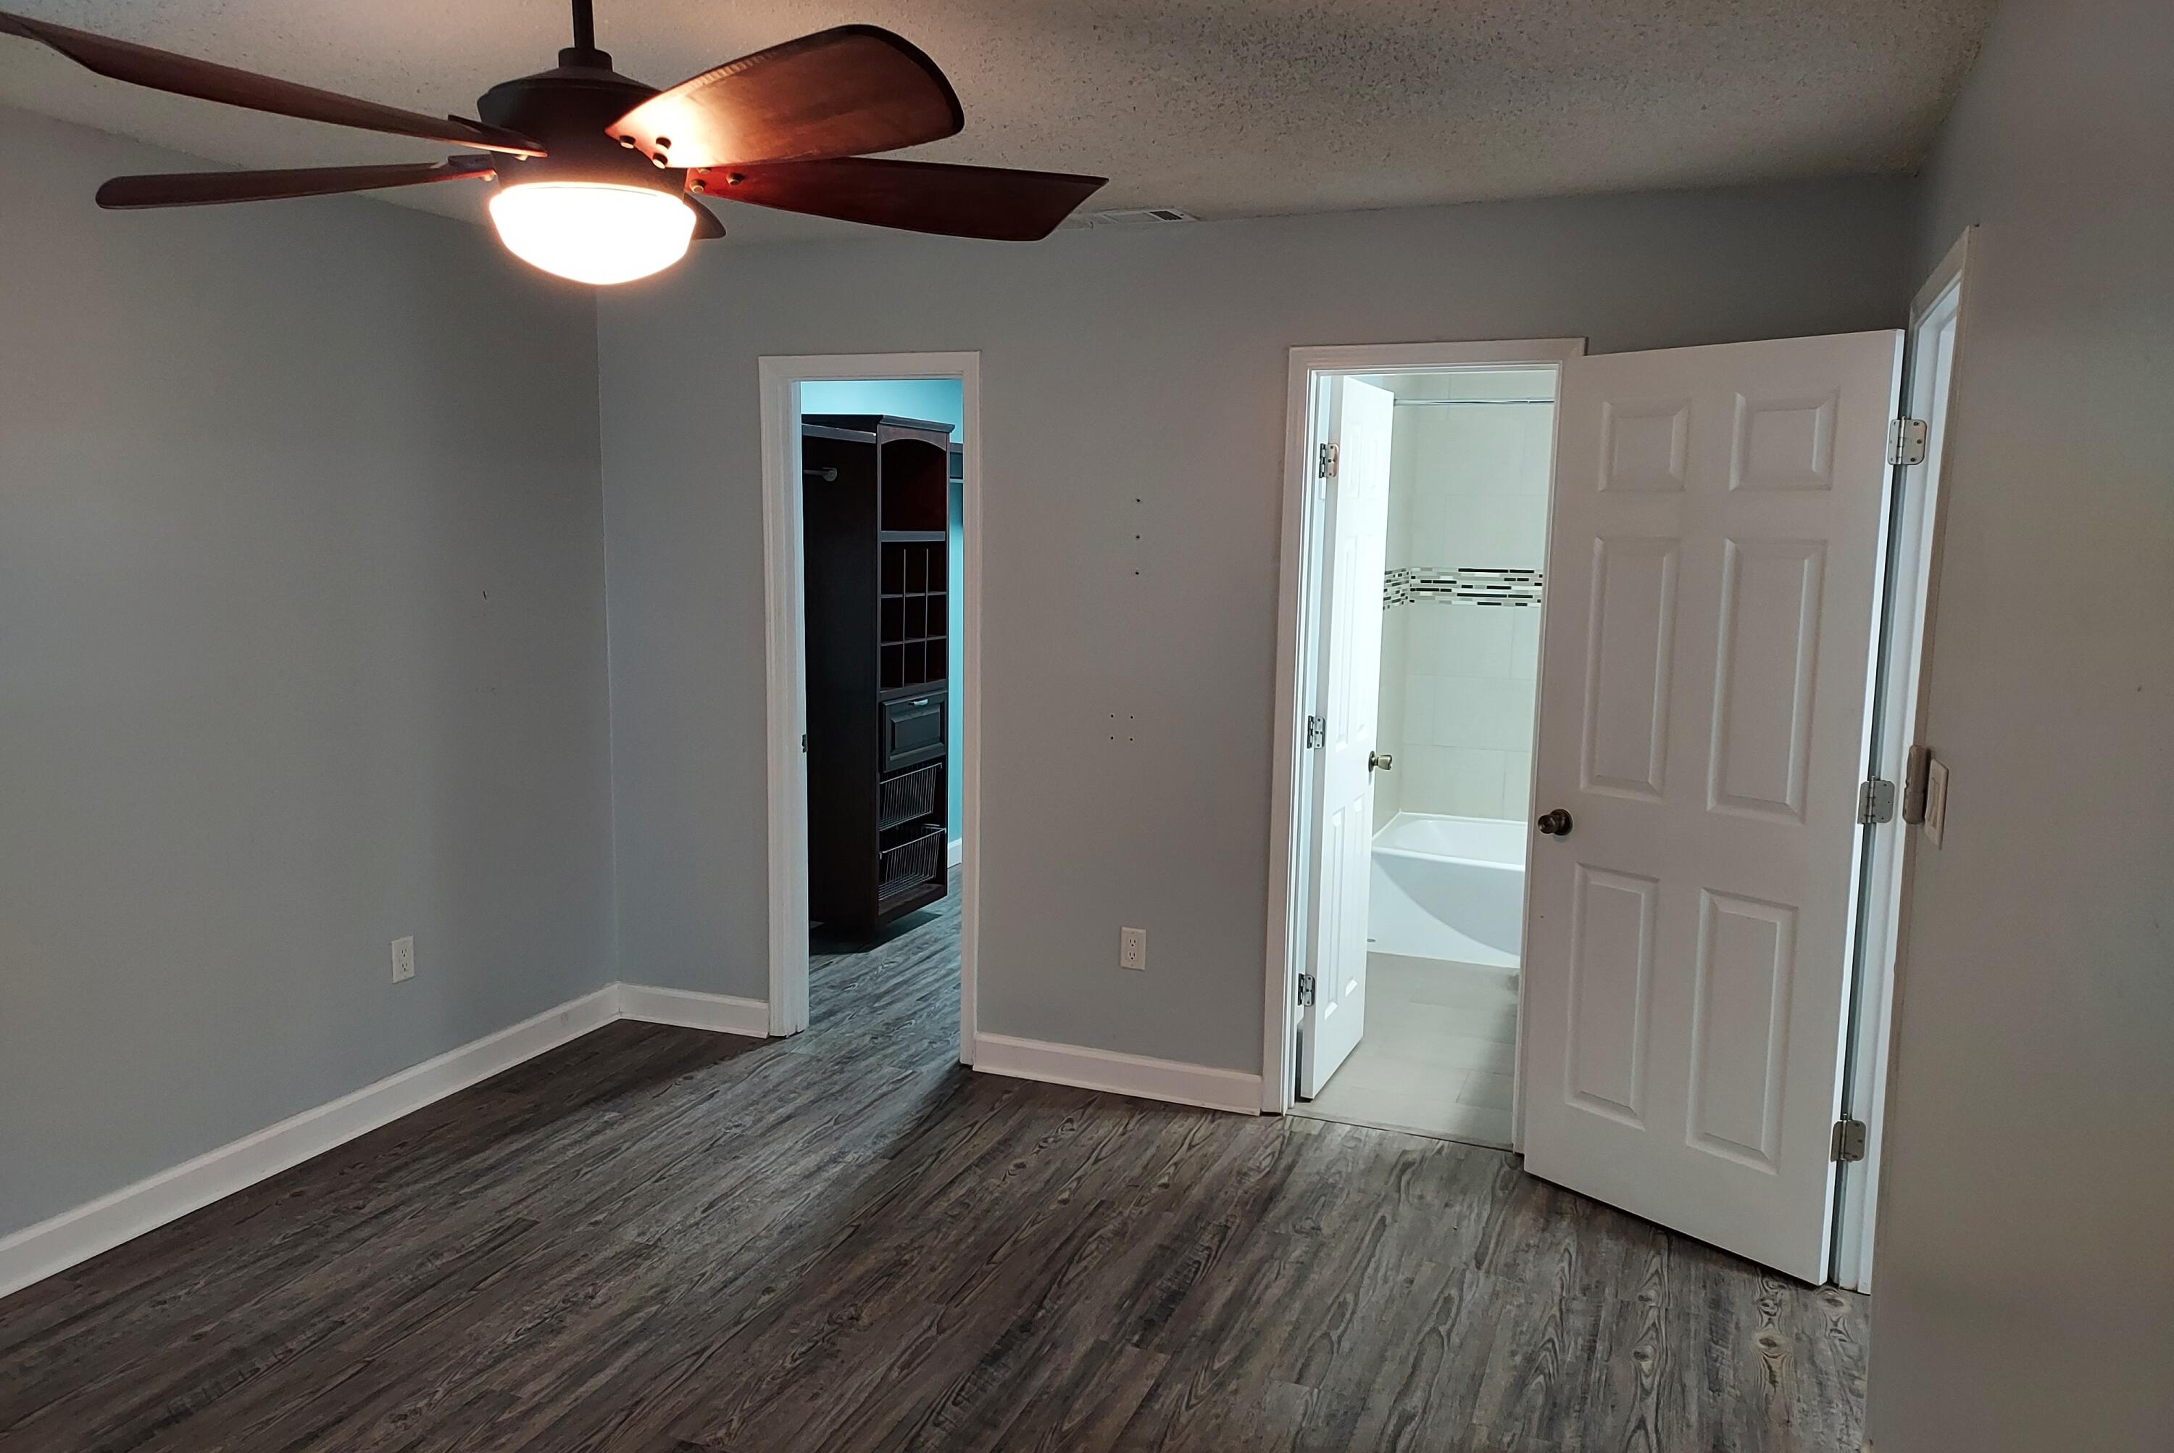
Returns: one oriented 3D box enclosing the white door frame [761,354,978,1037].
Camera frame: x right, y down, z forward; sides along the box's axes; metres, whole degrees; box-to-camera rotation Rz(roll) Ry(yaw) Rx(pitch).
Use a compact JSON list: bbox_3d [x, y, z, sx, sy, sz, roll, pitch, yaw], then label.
[{"bbox_3d":[-0.647,-0.041,4.606,0.745,2.110,0.130,4,8,22],"label":"white door frame"}]

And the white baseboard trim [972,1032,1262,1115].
[{"bbox_3d":[0.070,1.007,4.383,0.890,0.108,0.018,4,8,22],"label":"white baseboard trim"}]

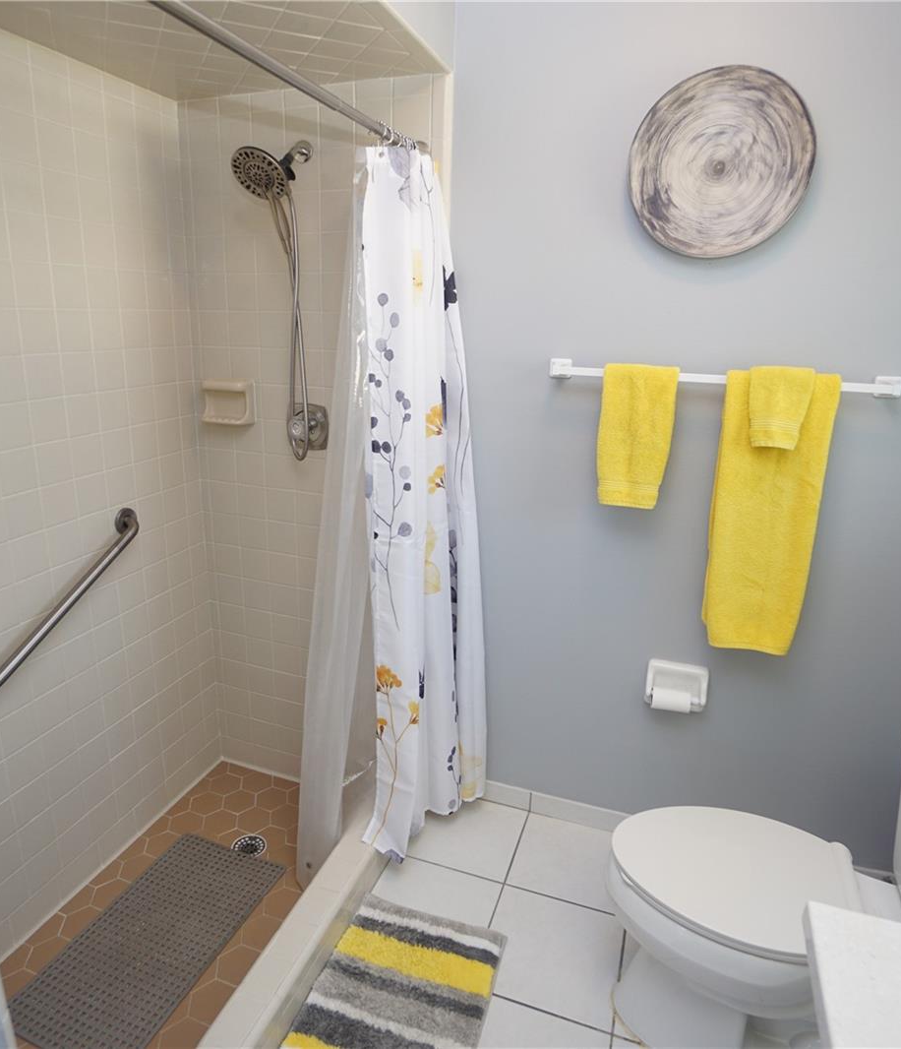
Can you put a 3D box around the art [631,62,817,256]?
[{"bbox_3d":[0.607,-0.813,1.490,0.393,0.393,0.040,7,16,18],"label":"art"}]

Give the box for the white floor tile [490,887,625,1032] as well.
[{"bbox_3d":[0.252,1.059,1.624,0.325,0.010,0.322,7,16,18],"label":"white floor tile"}]

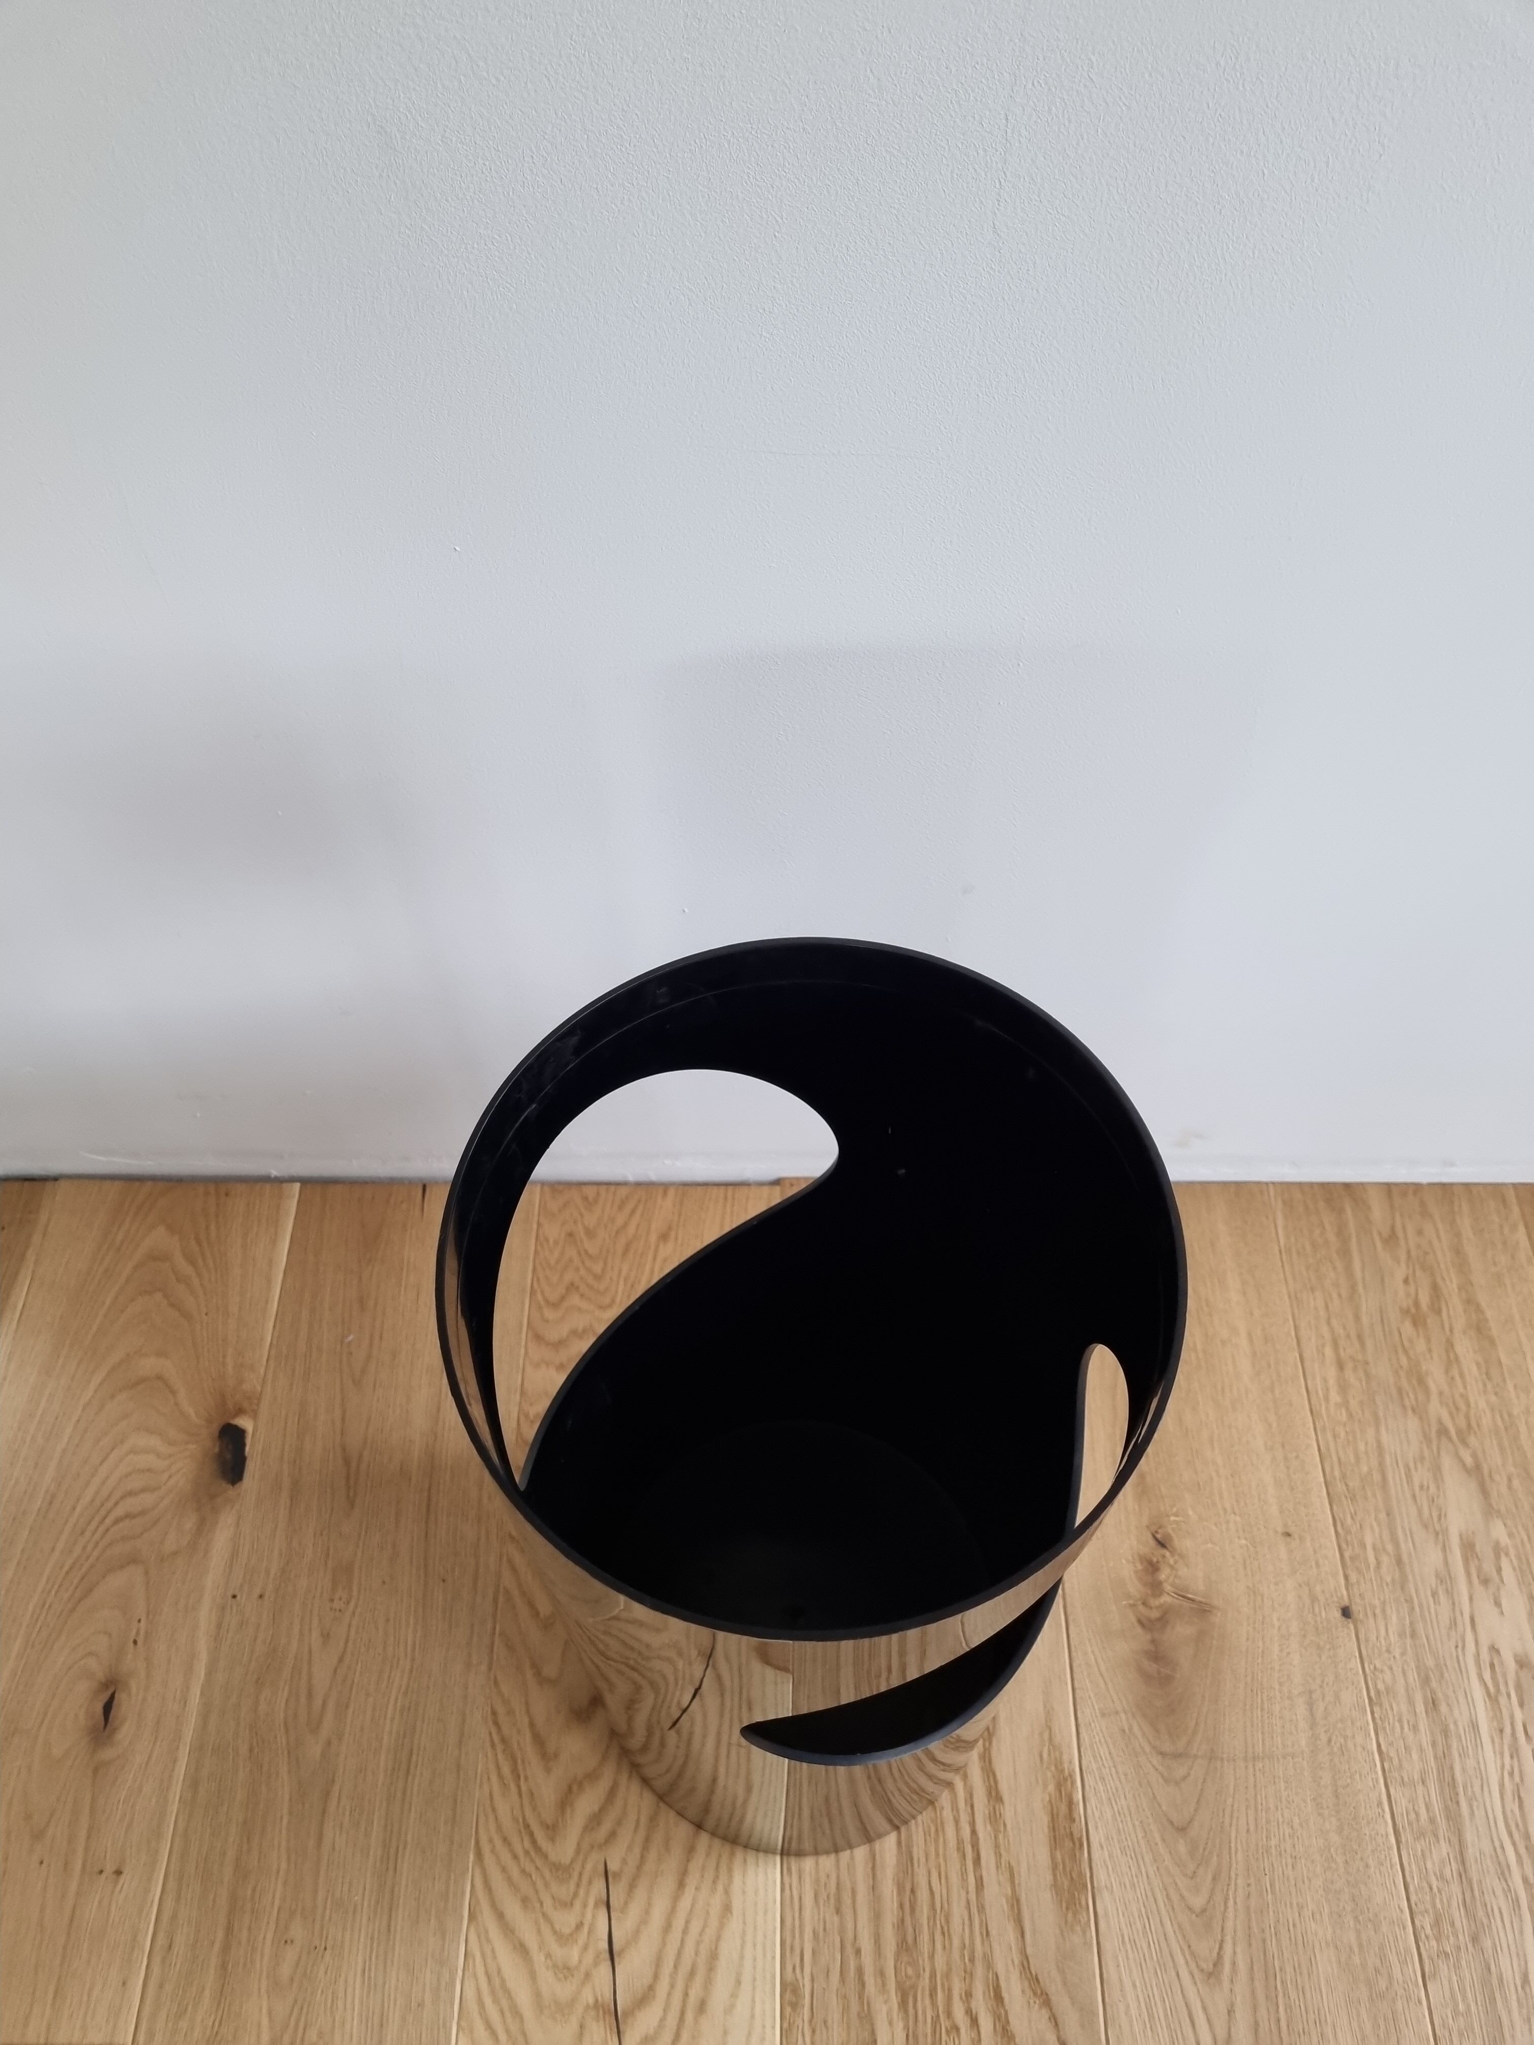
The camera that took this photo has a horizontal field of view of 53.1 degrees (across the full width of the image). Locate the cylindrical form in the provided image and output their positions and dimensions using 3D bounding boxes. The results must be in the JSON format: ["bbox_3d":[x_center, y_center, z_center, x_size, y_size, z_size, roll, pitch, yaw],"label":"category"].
[{"bbox_3d":[0.017,0.234,0.755,0.260,0.593,0.260,0,57,1],"label":"cylindrical form"}]

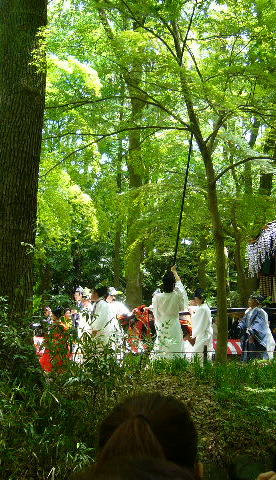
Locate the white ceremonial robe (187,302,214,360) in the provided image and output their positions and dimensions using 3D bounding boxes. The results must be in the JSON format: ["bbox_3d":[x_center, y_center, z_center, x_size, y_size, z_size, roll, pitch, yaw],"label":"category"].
[{"bbox_3d":[1.372,2.052,14.200,0.600,1.360,0.520,-1,-4,17],"label":"white ceremonial robe"}]

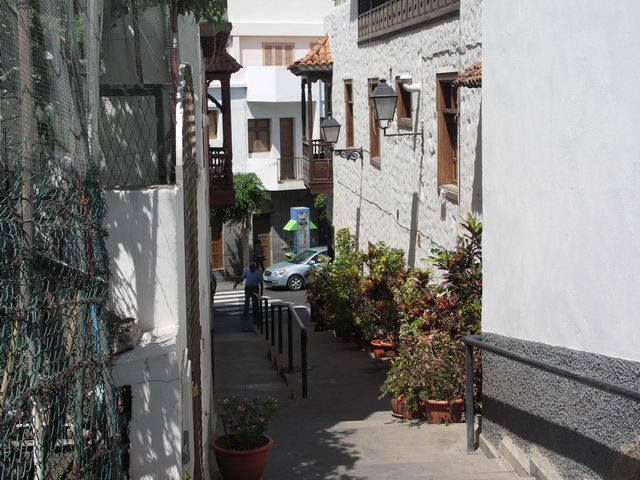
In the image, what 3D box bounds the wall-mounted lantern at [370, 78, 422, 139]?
[{"bbox_3d":[1.189,-2.058,21.700,0.840,0.940,0.450,-1,6,-4],"label":"wall-mounted lantern"}]

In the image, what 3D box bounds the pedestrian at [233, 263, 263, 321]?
[{"bbox_3d":[-2.125,1.541,41.500,0.850,1.740,0.500,0,6,3],"label":"pedestrian"}]

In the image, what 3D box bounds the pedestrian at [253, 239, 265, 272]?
[{"bbox_3d":[-2.493,0.762,56.200,0.400,1.630,0.480,-3,7,-20],"label":"pedestrian"}]

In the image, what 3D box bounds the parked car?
[{"bbox_3d":[-0.136,1.049,53.727,4.280,1.470,1.700,-4,7,-28],"label":"parked car"}]

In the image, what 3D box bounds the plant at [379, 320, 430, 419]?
[{"bbox_3d":[0.884,1.354,14.500,0.540,1.000,0.540,-1,6,-4],"label":"plant"}]

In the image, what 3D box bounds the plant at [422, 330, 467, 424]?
[{"bbox_3d":[1.276,1.408,14.150,0.460,0.930,0.460,-1,6,-4],"label":"plant"}]

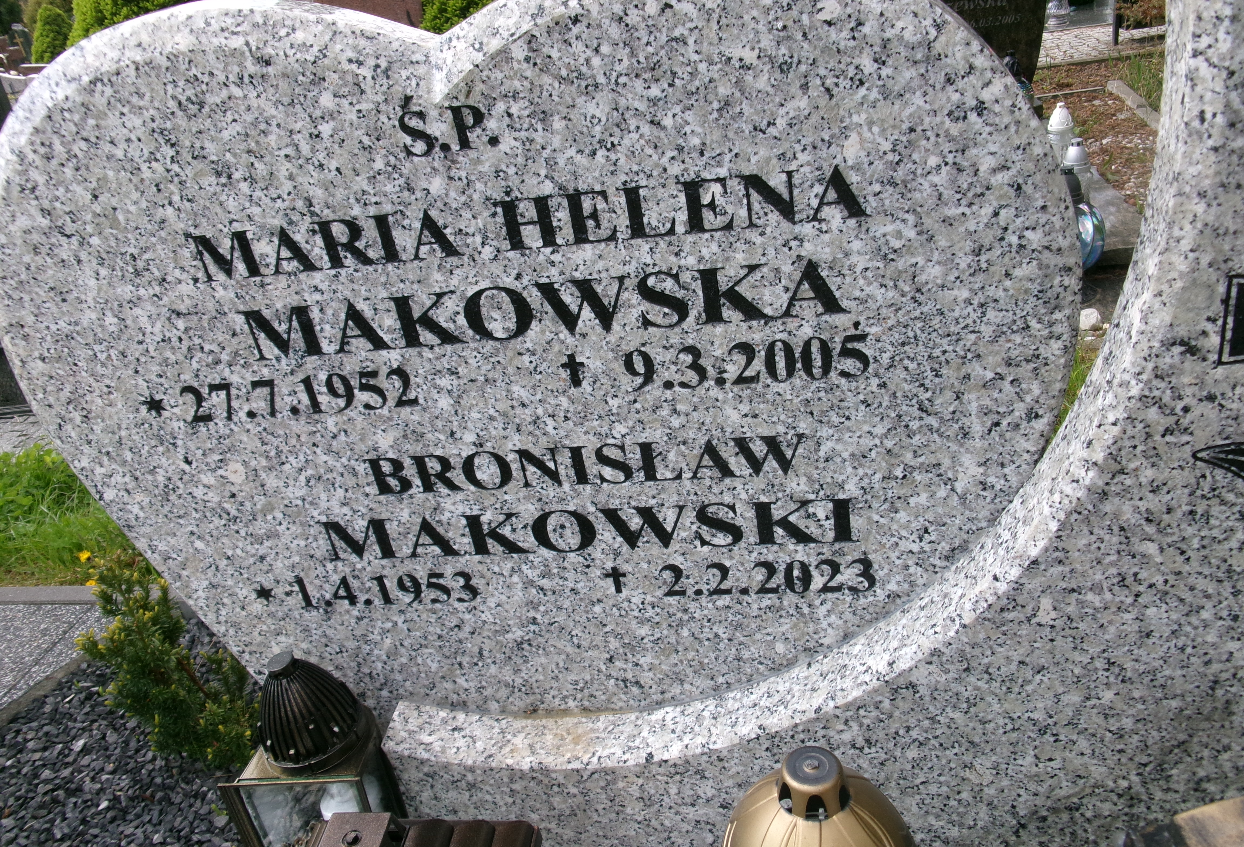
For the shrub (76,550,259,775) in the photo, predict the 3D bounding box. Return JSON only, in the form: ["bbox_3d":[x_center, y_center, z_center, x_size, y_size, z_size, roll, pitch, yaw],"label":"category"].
[{"bbox_3d":[-0.852,0.442,1.915,0.310,0.420,0.270,-3,29,12],"label":"shrub"}]

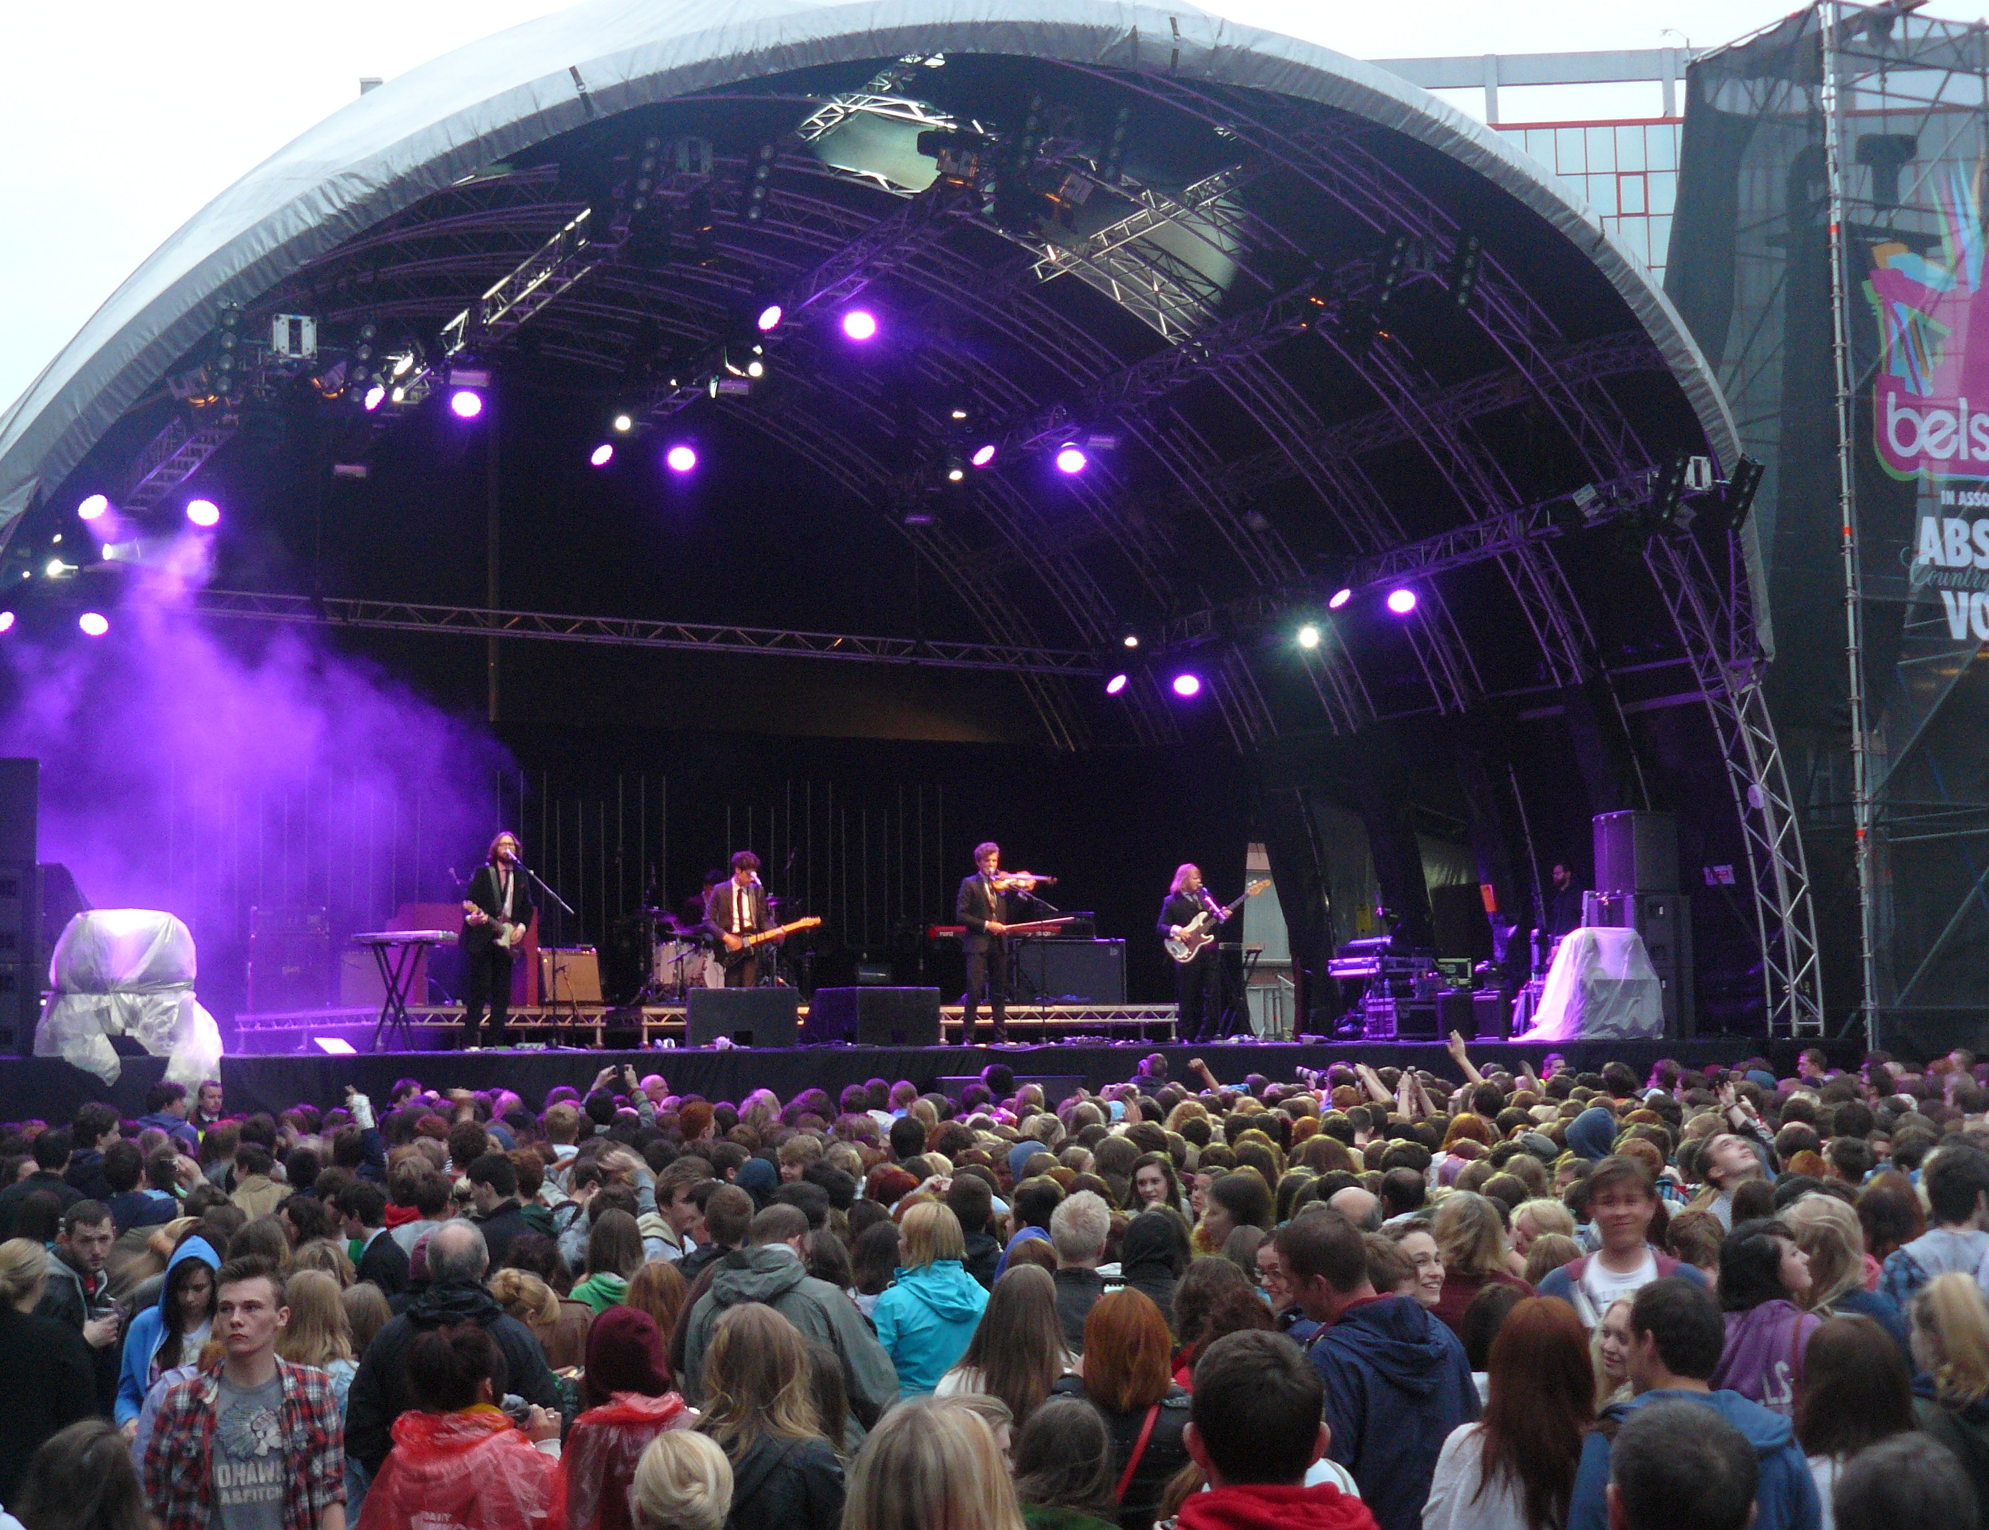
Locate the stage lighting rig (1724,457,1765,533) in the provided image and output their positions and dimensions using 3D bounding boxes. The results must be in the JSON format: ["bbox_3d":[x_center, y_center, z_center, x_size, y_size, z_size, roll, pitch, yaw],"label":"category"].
[{"bbox_3d":[7.069,-2.562,30.000,0.340,0.760,0.200,3,24,-33],"label":"stage lighting rig"}]

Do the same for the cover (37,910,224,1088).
[{"bbox_3d":[-5.999,1.632,22.100,1.050,1.250,0.800,3,-6,-36],"label":"cover"}]

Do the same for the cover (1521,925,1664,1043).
[{"bbox_3d":[5.679,2.072,30.200,1.080,1.100,0.900,3,-6,-36],"label":"cover"}]

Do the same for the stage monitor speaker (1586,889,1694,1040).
[{"bbox_3d":[6.118,1.891,30.200,0.760,1.440,0.700,3,-5,-33],"label":"stage monitor speaker"}]

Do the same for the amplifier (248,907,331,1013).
[{"bbox_3d":[-6.316,1.748,28.500,0.720,0.950,0.360,2,-5,-27],"label":"amplifier"}]

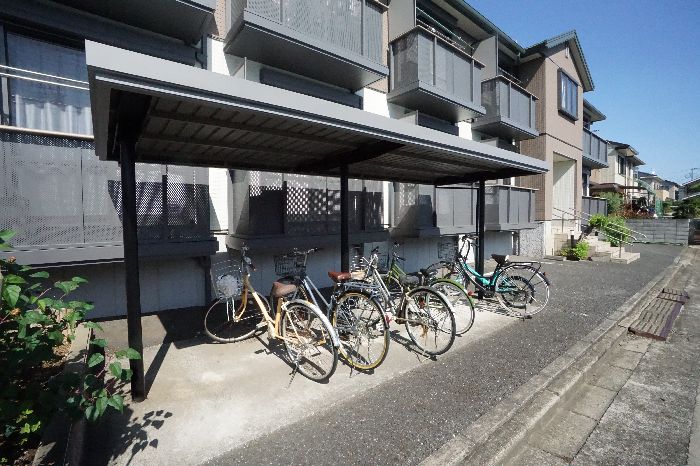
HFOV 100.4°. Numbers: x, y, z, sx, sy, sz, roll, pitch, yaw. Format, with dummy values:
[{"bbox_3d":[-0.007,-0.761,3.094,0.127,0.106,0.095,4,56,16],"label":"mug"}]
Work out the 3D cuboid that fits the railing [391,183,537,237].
[{"bbox_3d":[3.323,-0.640,7.723,5.520,1.210,0.870,-3,4,-36],"label":"railing"}]

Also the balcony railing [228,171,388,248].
[{"bbox_3d":[-0.580,-0.455,4.864,2.420,1.220,0.870,-3,4,-36],"label":"balcony railing"}]

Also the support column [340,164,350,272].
[{"bbox_3d":[-0.055,0.231,3.222,0.080,1.940,0.080,-3,4,-36],"label":"support column"}]

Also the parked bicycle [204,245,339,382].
[{"bbox_3d":[-0.754,0.703,2.695,1.700,1.060,0.620,3,4,40],"label":"parked bicycle"}]

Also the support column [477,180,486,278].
[{"bbox_3d":[2.202,0.116,4.853,0.080,1.960,0.080,-3,4,-36],"label":"support column"}]

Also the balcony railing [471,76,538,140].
[{"bbox_3d":[4.560,-3.506,8.510,2.330,1.150,0.870,-3,4,-36],"label":"balcony railing"}]

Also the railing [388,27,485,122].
[{"bbox_3d":[2.032,-3.418,6.633,2.410,1.200,0.870,-3,4,-36],"label":"railing"}]

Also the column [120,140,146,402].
[{"bbox_3d":[-1.580,0.304,2.122,0.080,1.930,0.080,-3,4,-36],"label":"column"}]

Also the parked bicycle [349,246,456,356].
[{"bbox_3d":[0.458,0.682,3.330,0.540,1.020,1.780,-3,4,-38],"label":"parked bicycle"}]

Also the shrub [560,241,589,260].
[{"bbox_3d":[7.112,0.511,9.221,0.680,0.600,0.600,-3,4,-36],"label":"shrub"}]

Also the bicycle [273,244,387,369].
[{"bbox_3d":[-0.311,0.698,3.025,1.840,1.030,0.540,3,5,45],"label":"bicycle"}]

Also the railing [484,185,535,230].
[{"bbox_3d":[4.609,-0.699,8.680,2.300,1.210,0.870,-3,4,-36],"label":"railing"}]

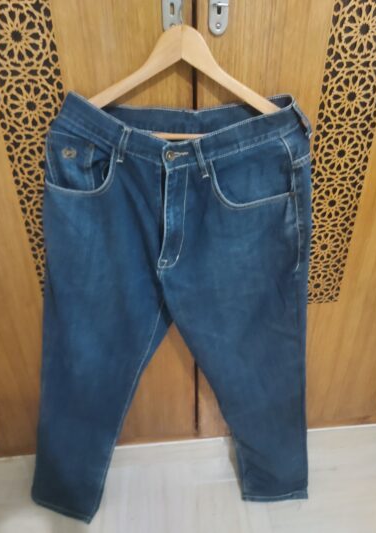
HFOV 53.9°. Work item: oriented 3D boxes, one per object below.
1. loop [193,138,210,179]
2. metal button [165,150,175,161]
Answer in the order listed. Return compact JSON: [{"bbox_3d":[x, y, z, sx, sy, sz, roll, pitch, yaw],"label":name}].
[{"bbox_3d":[0.021,-0.164,0.566,0.011,0.059,0.005,-21,33,-5],"label":"loop"},{"bbox_3d":[-0.028,-0.170,0.565,0.015,0.015,0.005,-6,30,-8],"label":"metal button"}]

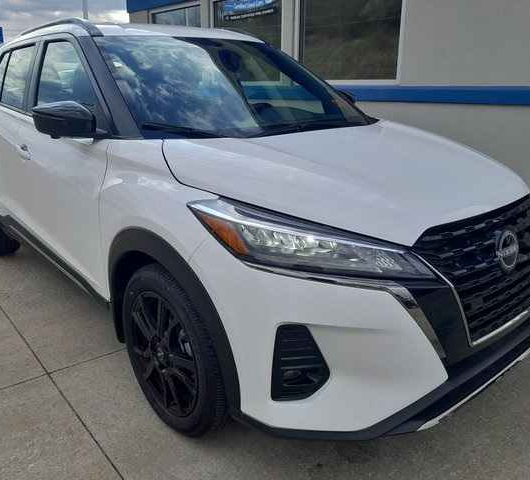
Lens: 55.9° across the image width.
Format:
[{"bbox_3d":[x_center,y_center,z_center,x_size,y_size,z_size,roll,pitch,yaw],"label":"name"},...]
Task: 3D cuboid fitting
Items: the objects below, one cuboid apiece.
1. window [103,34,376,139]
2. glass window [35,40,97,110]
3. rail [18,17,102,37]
[{"bbox_3d":[-0.162,-0.825,2.552,1.400,0.140,0.880,-14,55,-39],"label":"window"},{"bbox_3d":[-0.946,-0.764,2.389,0.060,0.410,0.900,11,6,-44],"label":"glass window"},{"bbox_3d":[-1.211,-1.152,2.802,0.060,0.120,1.350,-14,23,-39],"label":"rail"}]

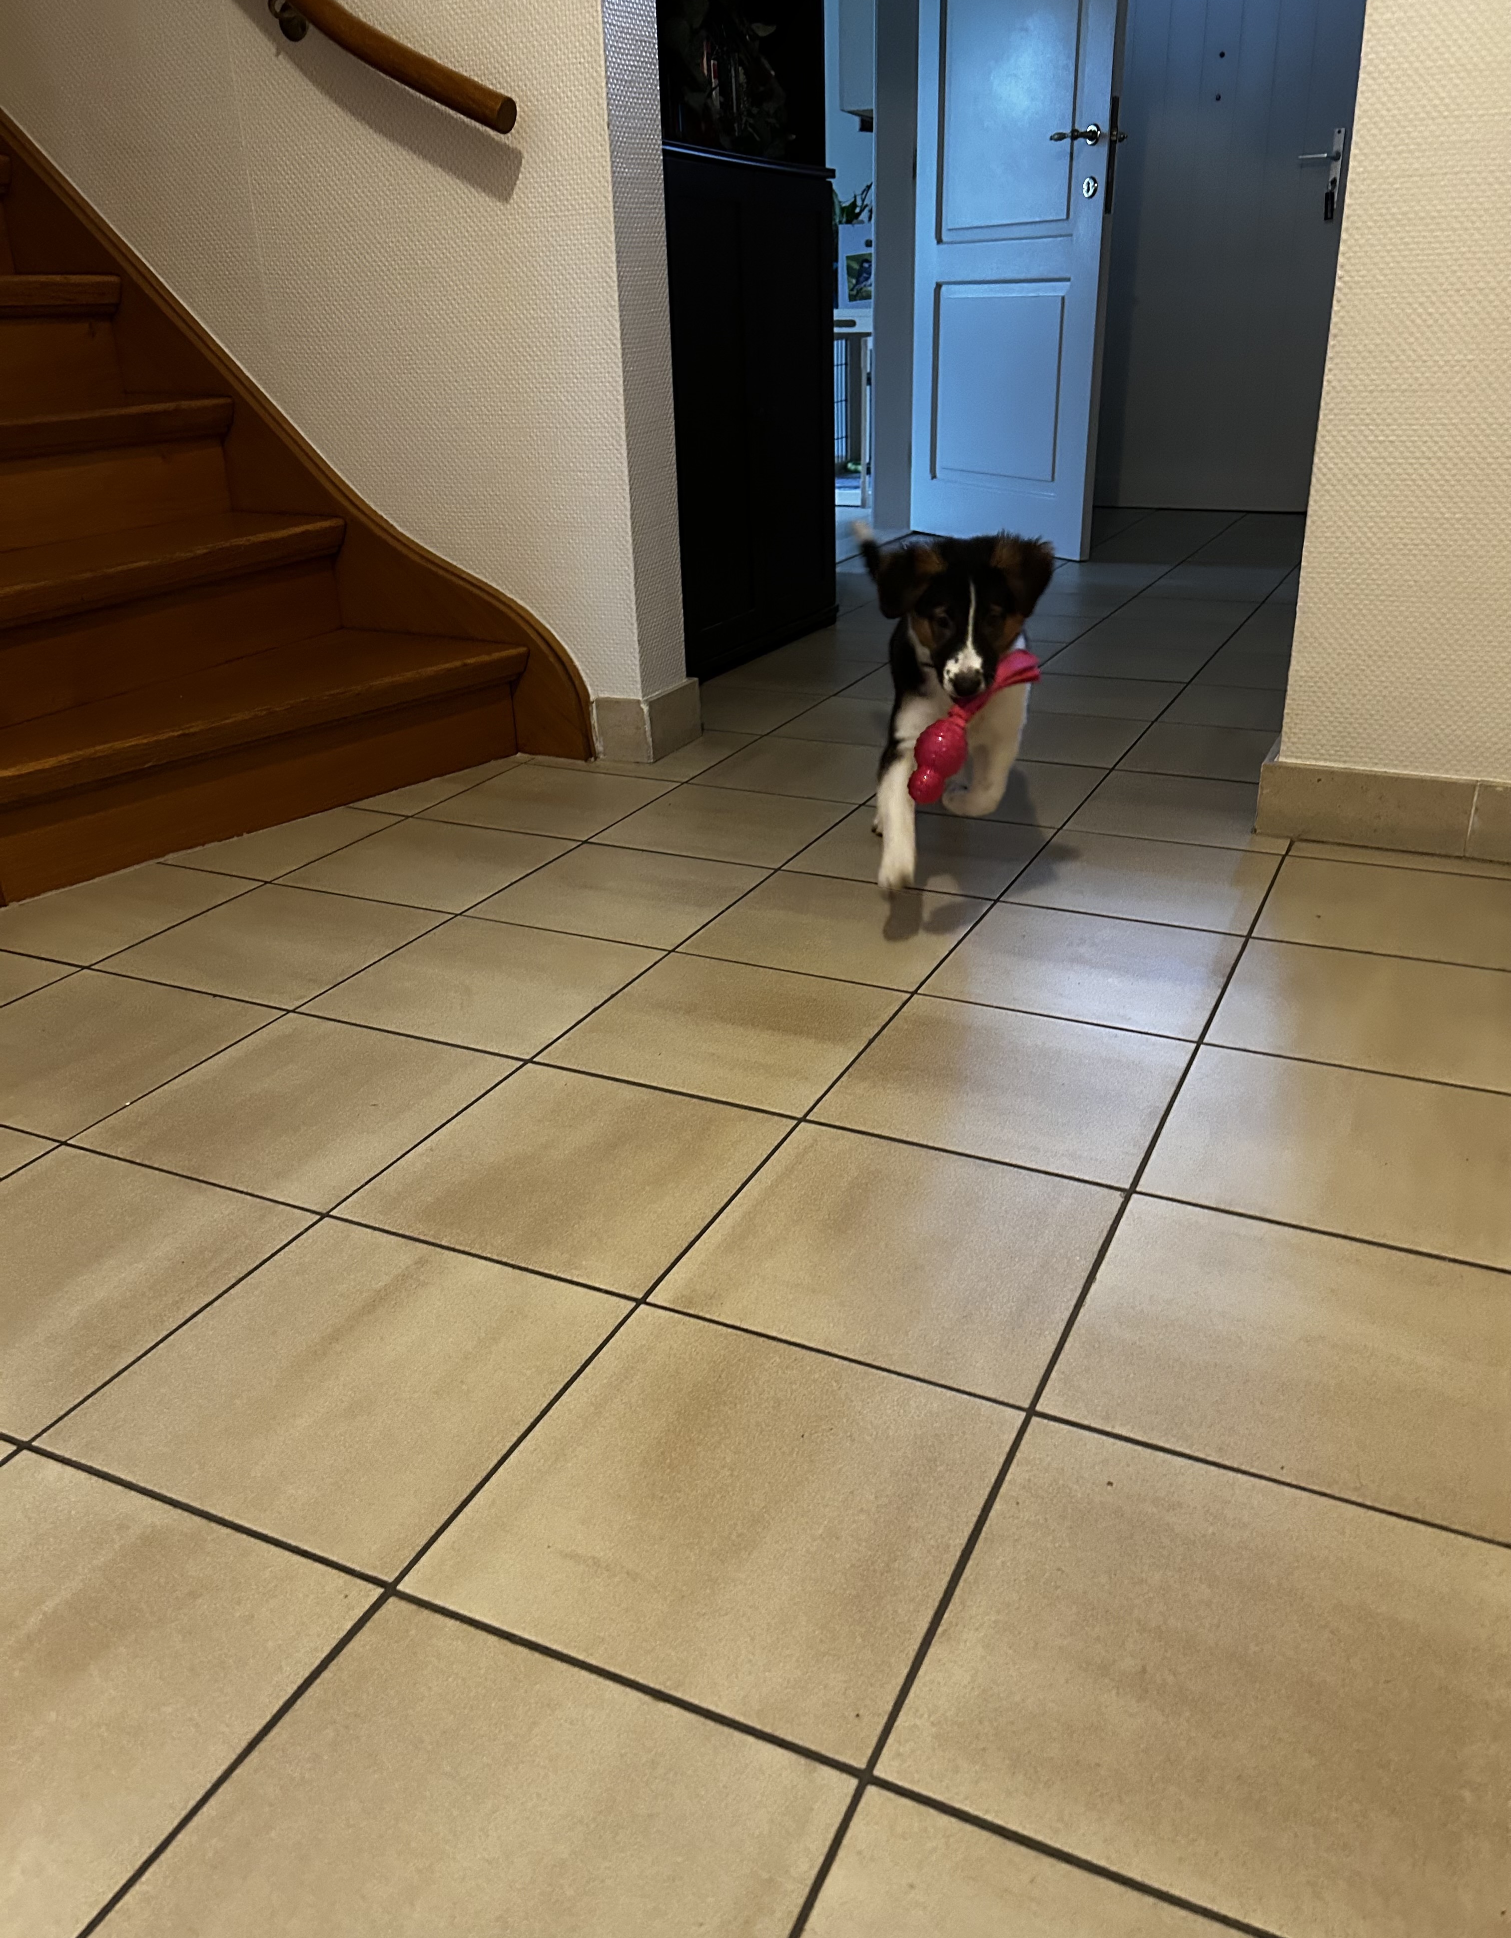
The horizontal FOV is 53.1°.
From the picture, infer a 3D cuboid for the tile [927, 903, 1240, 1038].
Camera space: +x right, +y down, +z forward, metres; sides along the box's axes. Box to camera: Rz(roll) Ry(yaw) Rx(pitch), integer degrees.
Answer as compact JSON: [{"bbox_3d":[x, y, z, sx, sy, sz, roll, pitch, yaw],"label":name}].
[{"bbox_3d":[0.376,-0.001,1.710,0.297,0.012,0.297,10,26,24],"label":"tile"}]

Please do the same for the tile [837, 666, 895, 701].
[{"bbox_3d":[0.351,-0.545,2.938,0.297,0.012,0.297,10,26,24],"label":"tile"}]

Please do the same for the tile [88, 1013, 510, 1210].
[{"bbox_3d":[-0.430,0.131,1.450,0.297,0.010,0.297,10,26,24],"label":"tile"}]

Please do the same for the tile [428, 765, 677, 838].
[{"bbox_3d":[-0.312,-0.254,2.322,0.297,0.012,0.297,10,26,24],"label":"tile"}]

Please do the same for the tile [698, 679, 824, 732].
[{"bbox_3d":[-0.049,-0.479,2.811,0.285,0.010,0.297,10,26,24],"label":"tile"}]

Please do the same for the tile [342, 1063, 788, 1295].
[{"bbox_3d":[-0.157,0.178,1.329,0.297,0.010,0.297,10,26,24],"label":"tile"}]

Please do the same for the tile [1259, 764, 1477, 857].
[{"bbox_3d":[0.818,-0.215,2.034,0.265,0.100,0.011,10,26,24],"label":"tile"}]

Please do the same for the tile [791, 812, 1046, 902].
[{"bbox_3d":[0.232,-0.161,2.074,0.297,0.010,0.297,10,26,24],"label":"tile"}]

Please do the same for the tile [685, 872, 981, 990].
[{"bbox_3d":[0.102,-0.048,1.826,0.297,0.010,0.297,10,26,24],"label":"tile"}]

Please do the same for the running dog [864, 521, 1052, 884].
[{"bbox_3d":[0.237,-0.339,1.930,0.225,0.430,0.480,-5,24,-7],"label":"running dog"}]

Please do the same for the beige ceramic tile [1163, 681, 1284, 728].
[{"bbox_3d":[0.901,-0.459,2.713,0.297,0.010,0.297,10,26,24],"label":"beige ceramic tile"}]

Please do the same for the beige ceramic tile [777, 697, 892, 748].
[{"bbox_3d":[0.221,-0.433,2.690,0.297,0.012,0.297,10,26,24],"label":"beige ceramic tile"}]

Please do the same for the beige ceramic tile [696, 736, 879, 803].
[{"bbox_3d":[0.089,-0.320,2.444,0.297,0.010,0.297,10,26,24],"label":"beige ceramic tile"}]

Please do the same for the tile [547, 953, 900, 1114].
[{"bbox_3d":[-0.027,0.065,1.576,0.297,0.012,0.297,10,26,24],"label":"tile"}]

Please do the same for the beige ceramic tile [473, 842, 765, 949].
[{"bbox_3d":[-0.169,-0.094,1.946,0.297,0.012,0.297,10,26,24],"label":"beige ceramic tile"}]

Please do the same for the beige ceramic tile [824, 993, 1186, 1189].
[{"bbox_3d":[0.246,0.113,1.460,0.297,0.012,0.297,10,26,24],"label":"beige ceramic tile"}]

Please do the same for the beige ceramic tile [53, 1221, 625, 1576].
[{"bbox_3d":[-0.287,0.292,1.081,0.297,0.012,0.297,10,26,24],"label":"beige ceramic tile"}]

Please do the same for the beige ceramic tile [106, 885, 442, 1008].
[{"bbox_3d":[-0.573,-0.029,1.820,0.297,0.010,0.297,10,26,24],"label":"beige ceramic tile"}]

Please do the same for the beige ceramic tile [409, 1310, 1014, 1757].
[{"bbox_3d":[-0.015,0.339,0.960,0.297,0.012,0.297,10,26,24],"label":"beige ceramic tile"}]

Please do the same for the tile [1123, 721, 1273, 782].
[{"bbox_3d":[0.759,-0.340,2.450,0.282,0.012,0.297,10,26,24],"label":"tile"}]

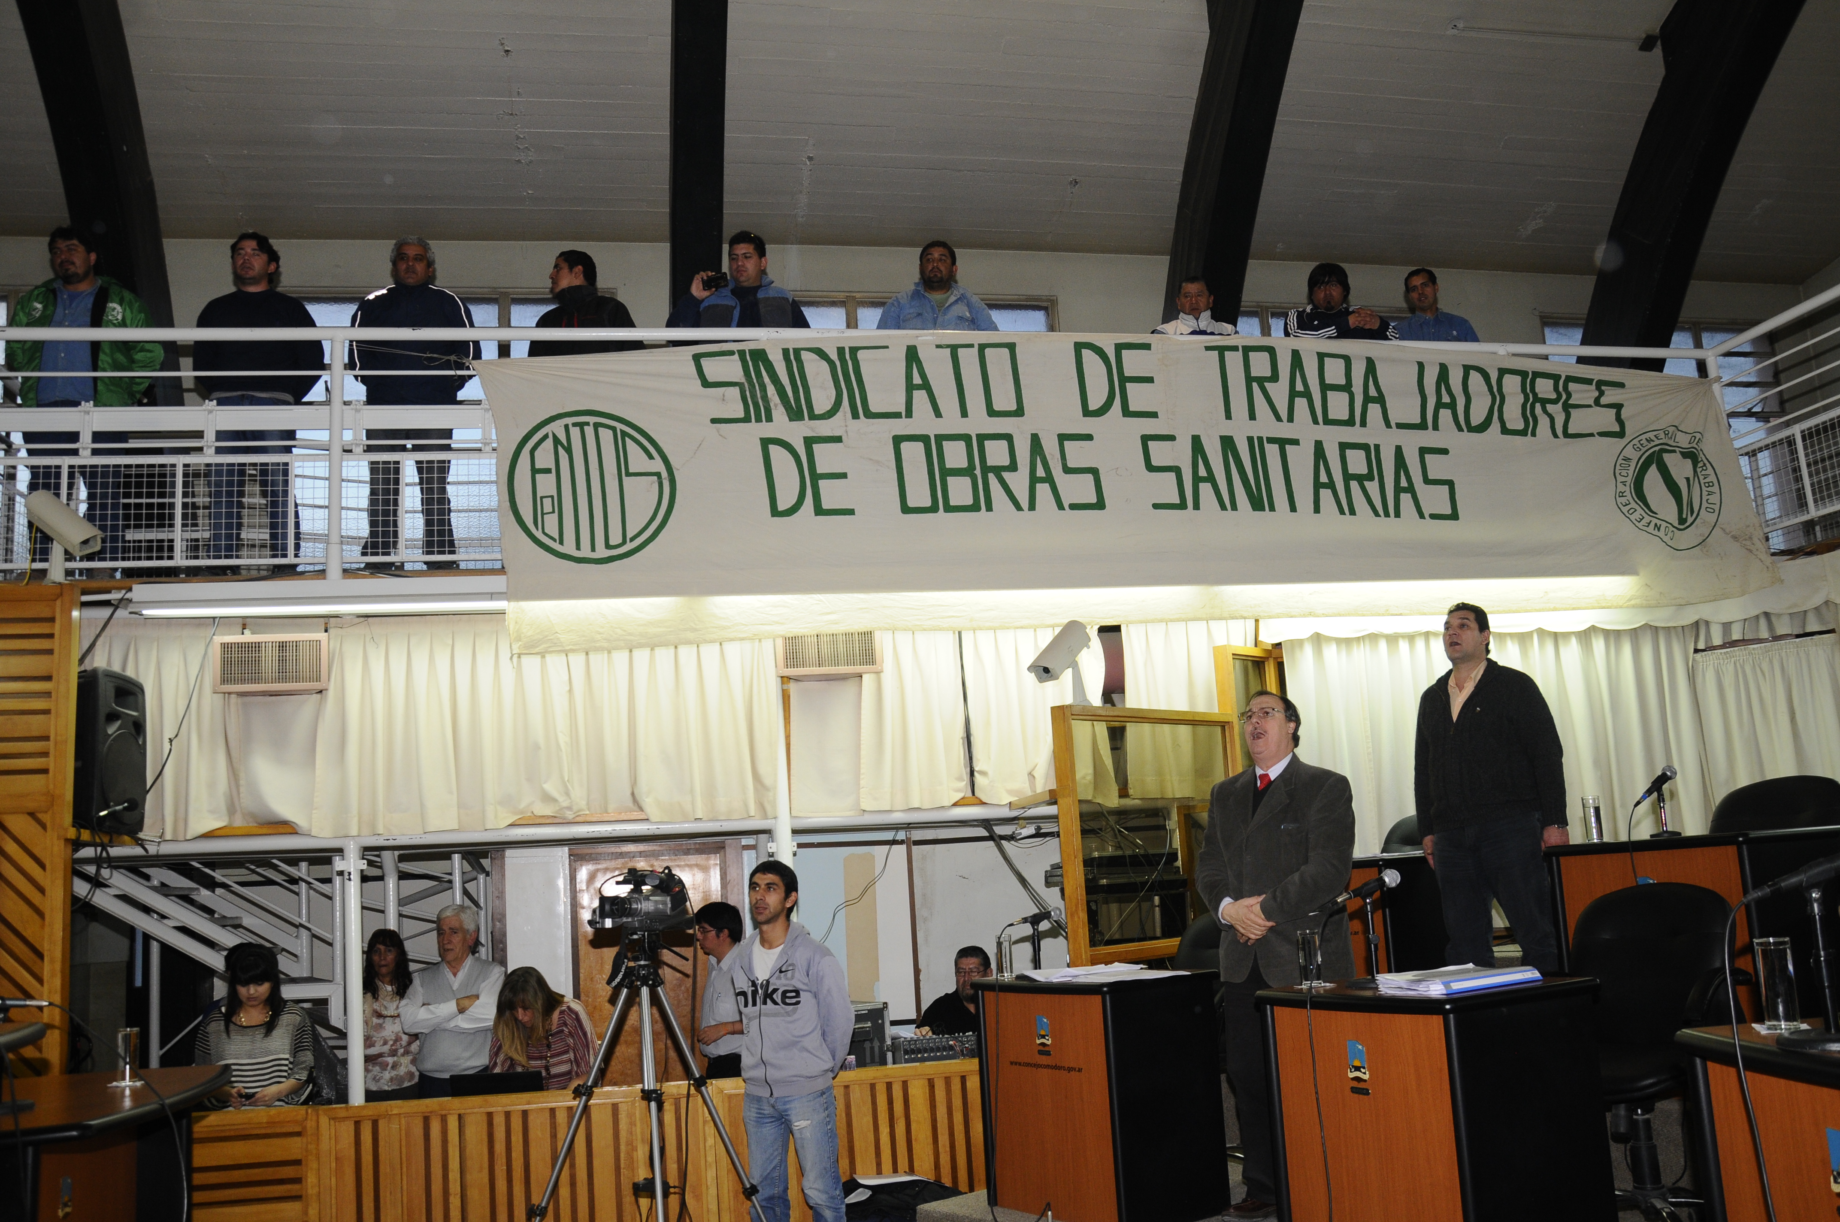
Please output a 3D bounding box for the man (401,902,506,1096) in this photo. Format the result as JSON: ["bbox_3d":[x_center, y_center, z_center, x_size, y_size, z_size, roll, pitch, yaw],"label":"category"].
[{"bbox_3d":[-2.060,2.178,6.164,0.520,1.680,0.350,-2,-9,-7],"label":"man"}]

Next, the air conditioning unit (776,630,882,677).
[{"bbox_3d":[-0.436,0.192,6.413,0.487,0.258,0.280,-1,-9,-9],"label":"air conditioning unit"}]

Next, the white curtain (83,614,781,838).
[{"bbox_3d":[-2.097,0.476,6.065,2.961,0.974,0.130,-1,-9,-9],"label":"white curtain"}]

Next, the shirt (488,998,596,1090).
[{"bbox_3d":[-1.684,1.979,6.150,0.500,0.520,0.360,-3,-9,-3],"label":"shirt"}]

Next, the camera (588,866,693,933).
[{"bbox_3d":[-0.949,0.988,4.700,0.350,0.225,0.180,4,-12,-39],"label":"camera"}]

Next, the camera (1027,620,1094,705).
[{"bbox_3d":[0.569,0.207,5.600,0.130,0.345,0.310,-10,-11,39],"label":"camera"}]

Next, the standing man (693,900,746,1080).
[{"bbox_3d":[-0.815,2.051,5.879,0.360,1.600,0.470,3,-10,-32],"label":"standing man"}]

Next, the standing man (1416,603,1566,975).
[{"bbox_3d":[2.086,0.818,4.982,0.350,1.710,0.530,3,-12,-37],"label":"standing man"}]

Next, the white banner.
[{"bbox_3d":[1.328,-0.653,6.835,6.634,1.462,0.150,-2,-10,-12],"label":"white banner"}]

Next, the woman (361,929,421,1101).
[{"bbox_3d":[-2.307,2.153,5.985,0.430,1.520,0.330,-1,-9,-15],"label":"woman"}]

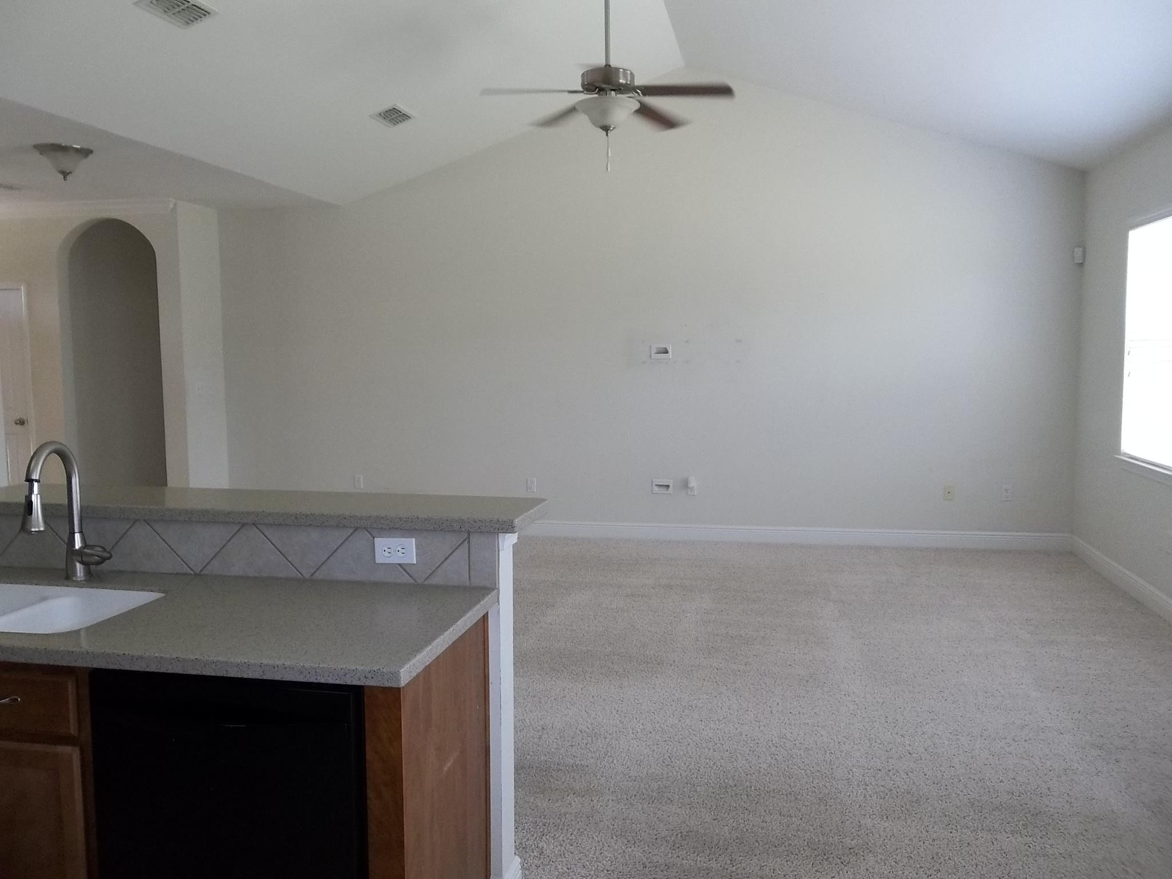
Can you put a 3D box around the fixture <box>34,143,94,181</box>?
[{"bbox_3d":[-3.187,-1.678,5.590,0.320,0.190,0.320,1,5,12],"label":"fixture"}]

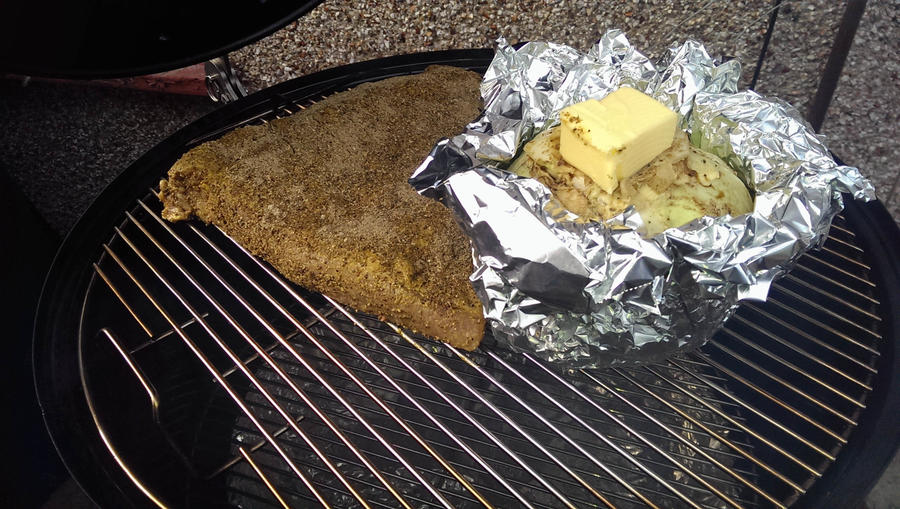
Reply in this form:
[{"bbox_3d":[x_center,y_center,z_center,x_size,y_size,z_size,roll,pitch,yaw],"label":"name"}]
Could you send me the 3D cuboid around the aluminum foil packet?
[{"bbox_3d":[0.097,-0.032,0.404,0.235,0.135,0.205,-3,39,0],"label":"aluminum foil packet"}]

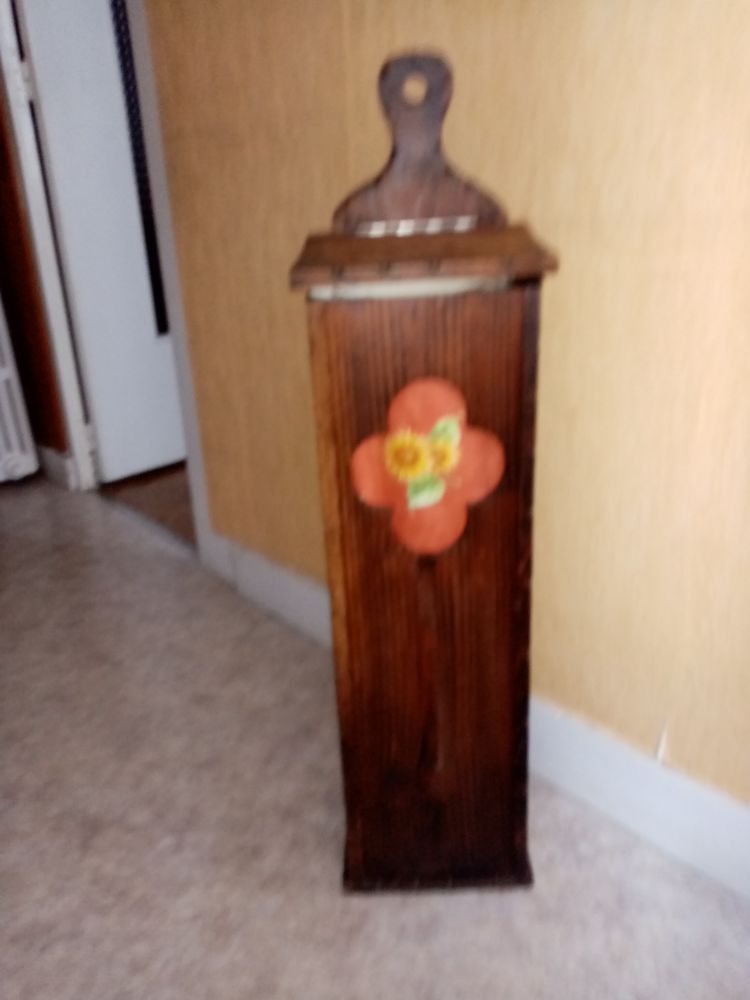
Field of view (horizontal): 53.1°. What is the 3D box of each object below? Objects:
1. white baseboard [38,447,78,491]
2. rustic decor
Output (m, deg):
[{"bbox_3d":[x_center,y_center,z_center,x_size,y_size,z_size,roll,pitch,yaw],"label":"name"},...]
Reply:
[{"bbox_3d":[-0.998,-0.108,2.352,0.026,0.104,0.250,-18,24,-37],"label":"white baseboard"},{"bbox_3d":[0.050,0.011,0.742,0.211,0.817,0.155,-2,19,2],"label":"rustic decor"}]

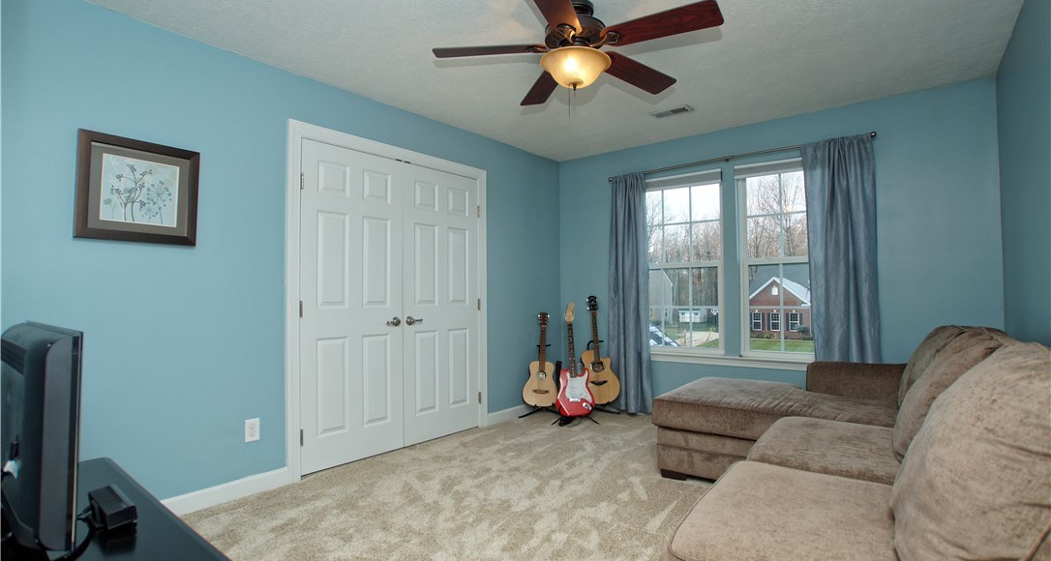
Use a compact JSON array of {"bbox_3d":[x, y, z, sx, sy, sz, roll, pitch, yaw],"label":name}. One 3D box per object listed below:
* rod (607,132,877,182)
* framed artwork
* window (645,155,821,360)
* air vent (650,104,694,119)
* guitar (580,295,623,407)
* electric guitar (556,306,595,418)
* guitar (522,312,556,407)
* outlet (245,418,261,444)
[{"bbox_3d":[1.556,-0.950,3.722,1.998,0.050,0.090,-1,-2,39],"label":"rod"},{"bbox_3d":[-1.837,-0.423,2.233,0.030,0.482,0.460,-1,-2,42],"label":"framed artwork"},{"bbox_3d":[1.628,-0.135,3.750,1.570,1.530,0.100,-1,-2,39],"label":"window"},{"bbox_3d":[1.070,-1.230,3.408,0.295,0.020,0.140,-1,-2,39],"label":"air vent"},{"bbox_3d":[0.668,0.639,4.314,0.385,1.000,0.110,0,-10,-3],"label":"guitar"},{"bbox_3d":[0.430,0.686,4.080,0.320,0.980,0.080,0,-10,-4],"label":"electric guitar"},{"bbox_3d":[0.124,0.725,4.288,0.315,0.855,0.110,0,-9,-8],"label":"guitar"},{"bbox_3d":[-1.510,0.830,2.583,0.012,0.118,0.073,-1,-2,42],"label":"outlet"}]

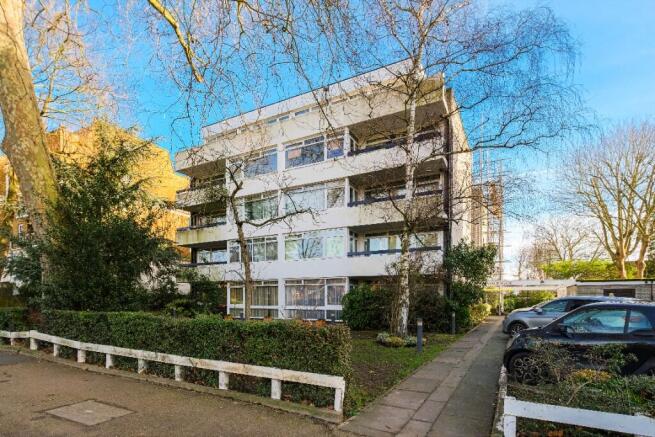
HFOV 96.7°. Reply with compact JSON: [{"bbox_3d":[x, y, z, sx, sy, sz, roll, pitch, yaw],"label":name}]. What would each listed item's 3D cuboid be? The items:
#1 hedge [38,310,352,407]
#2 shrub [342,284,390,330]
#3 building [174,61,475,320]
[{"bbox_3d":[-3.600,2.650,6.350,8.300,1.100,0.700,-4,-11,23],"label":"hedge"},{"bbox_3d":[1.730,3.950,12.900,2.100,1.900,1.900,-5,-11,27],"label":"shrub"},{"bbox_3d":[-0.900,-0.500,21.400,19.500,13.700,9.000,-5,-11,29],"label":"building"}]

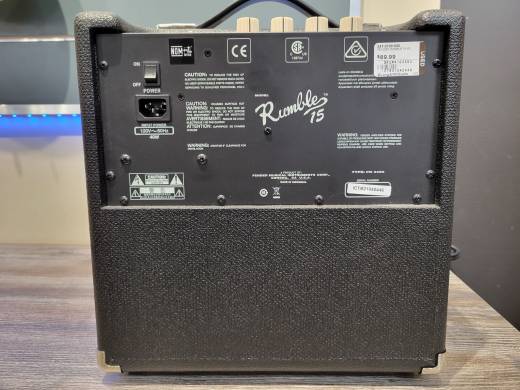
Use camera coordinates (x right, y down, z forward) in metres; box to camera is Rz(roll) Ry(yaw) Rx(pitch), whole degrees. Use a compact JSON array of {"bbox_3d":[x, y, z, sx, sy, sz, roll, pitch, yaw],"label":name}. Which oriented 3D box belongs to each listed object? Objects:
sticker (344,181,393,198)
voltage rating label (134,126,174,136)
[{"bbox_3d":[0.100,-0.005,0.362,0.043,0.015,0.001,0,8,0],"label":"sticker"},{"bbox_3d":[-0.096,-0.058,0.355,0.036,0.008,0.001,0,8,0],"label":"voltage rating label"}]

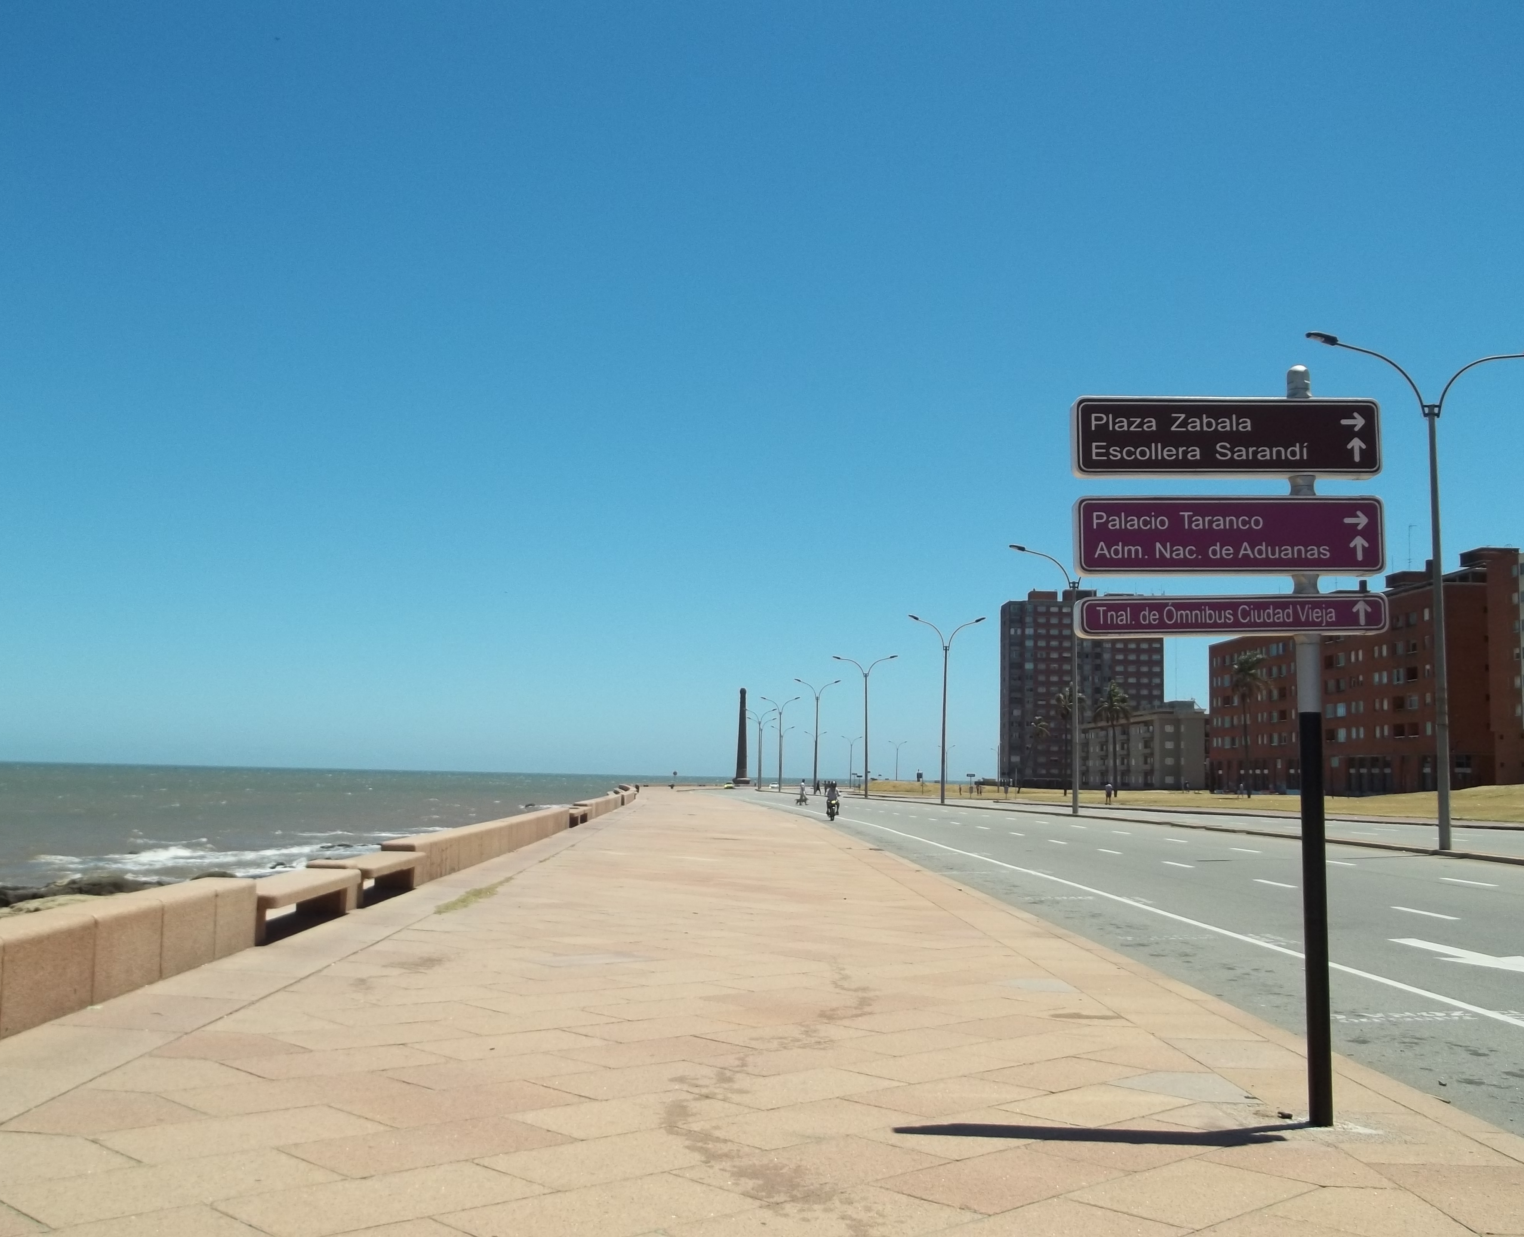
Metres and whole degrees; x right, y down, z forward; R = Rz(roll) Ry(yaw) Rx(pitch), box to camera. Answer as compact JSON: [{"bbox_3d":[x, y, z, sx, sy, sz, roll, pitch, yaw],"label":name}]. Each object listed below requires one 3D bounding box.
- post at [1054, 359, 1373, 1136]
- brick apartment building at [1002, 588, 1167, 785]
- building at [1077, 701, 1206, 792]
[{"bbox_3d":[2.263,0.567,7.584,1.500,3.640,0.130,2,-6,-4],"label":"post"},{"bbox_3d":[78.740,18.257,388.315,37.200,47.500,16.000,1,-6,0],"label":"brick apartment building"},{"bbox_3d":[68.203,23.586,283.678,9.300,14.500,52.000,1,-6,-1],"label":"building"}]

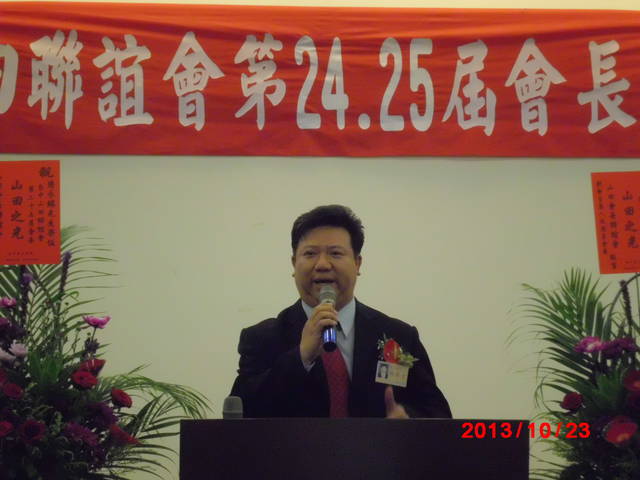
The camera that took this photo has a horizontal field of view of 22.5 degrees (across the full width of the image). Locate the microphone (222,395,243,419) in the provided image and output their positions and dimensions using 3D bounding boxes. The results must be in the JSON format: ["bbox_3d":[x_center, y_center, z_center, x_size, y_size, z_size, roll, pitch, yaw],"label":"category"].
[{"bbox_3d":[-0.214,0.469,3.971,0.050,0.170,0.050,0,-6,0],"label":"microphone"}]

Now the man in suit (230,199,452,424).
[{"bbox_3d":[0.055,0.759,4.120,0.590,1.720,0.420,0,-6,4],"label":"man in suit"}]

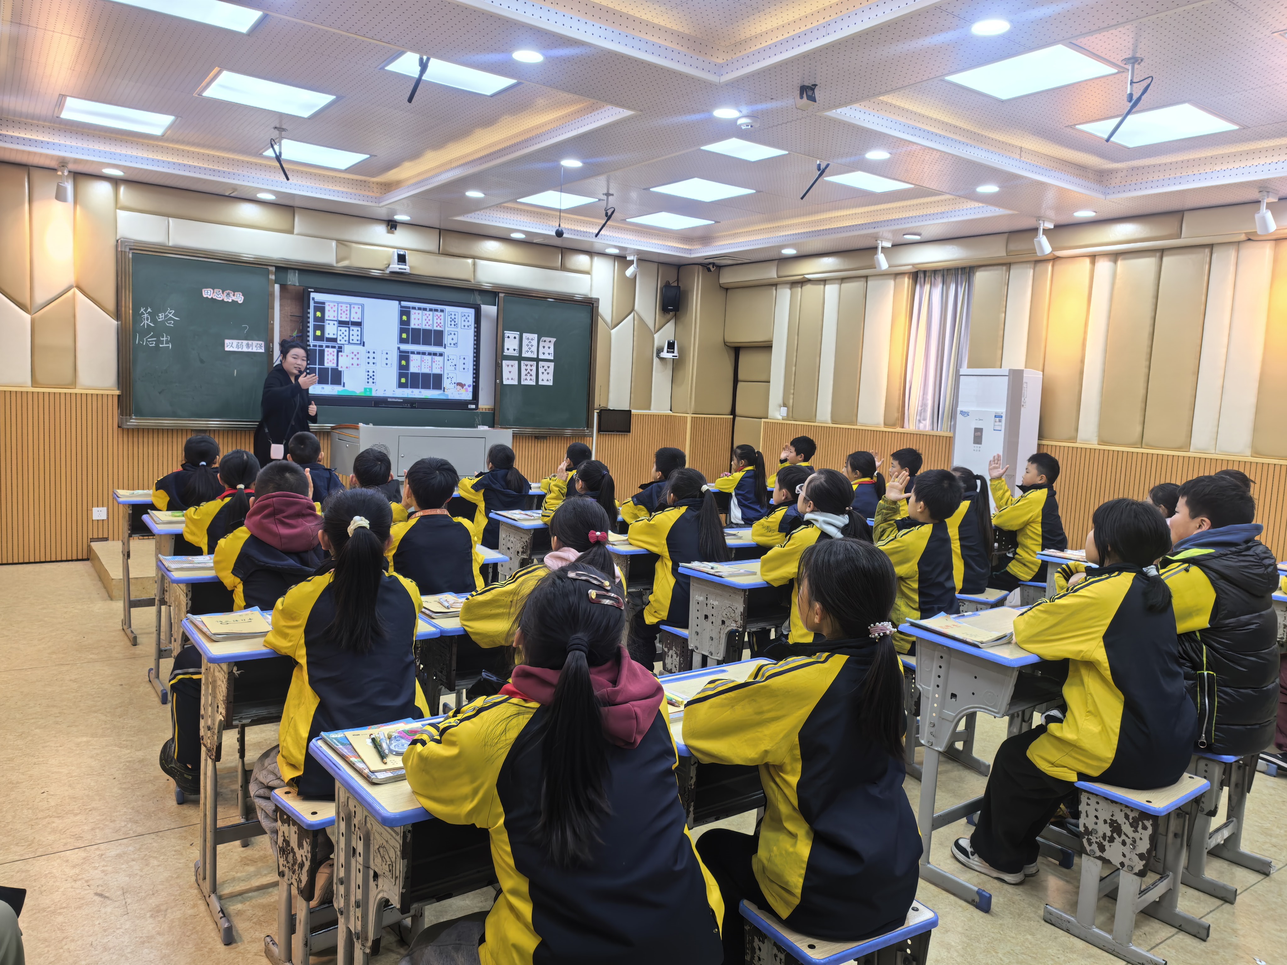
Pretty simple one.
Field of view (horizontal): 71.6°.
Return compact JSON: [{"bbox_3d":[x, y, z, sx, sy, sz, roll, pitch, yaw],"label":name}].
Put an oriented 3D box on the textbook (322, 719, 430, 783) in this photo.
[{"bbox_3d":[-0.458,0.478,1.632,0.178,0.014,0.240,-1,7,-35],"label":"textbook"}]

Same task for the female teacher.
[{"bbox_3d":[-2.607,-0.266,6.481,0.400,1.545,0.460,7,7,34],"label":"female teacher"}]

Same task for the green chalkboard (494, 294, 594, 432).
[{"bbox_3d":[-0.905,-1.078,8.299,1.000,1.230,0.050,-1,7,-35],"label":"green chalkboard"}]

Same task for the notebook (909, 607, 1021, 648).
[{"bbox_3d":[0.957,0.443,2.690,0.220,0.025,0.260,-1,7,-35],"label":"notebook"}]

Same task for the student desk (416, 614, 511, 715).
[{"bbox_3d":[-0.442,0.754,2.899,0.600,0.720,0.450,-1,7,-35],"label":"student desk"}]

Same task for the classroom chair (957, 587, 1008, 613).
[{"bbox_3d":[1.855,0.835,4.967,0.280,0.440,0.340,8,7,39],"label":"classroom chair"}]

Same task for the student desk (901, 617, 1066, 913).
[{"bbox_3d":[1.110,0.830,2.803,0.600,0.759,0.415,-1,7,-35],"label":"student desk"}]

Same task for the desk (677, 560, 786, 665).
[{"bbox_3d":[0.473,0.733,3.720,0.600,0.755,0.400,-2,8,-41],"label":"desk"}]

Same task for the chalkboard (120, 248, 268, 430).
[{"bbox_3d":[-3.318,-1.048,6.712,1.025,1.268,0.060,-1,7,-35],"label":"chalkboard"}]

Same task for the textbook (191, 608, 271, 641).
[{"bbox_3d":[-1.086,0.366,2.371,0.178,0.020,0.245,-1,7,-35],"label":"textbook"}]

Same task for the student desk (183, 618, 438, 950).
[{"bbox_3d":[-0.917,0.755,2.489,0.600,0.759,0.415,-1,7,-35],"label":"student desk"}]

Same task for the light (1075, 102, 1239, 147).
[{"bbox_3d":[2.751,-1.910,4.778,0.580,0.050,0.580,-1,7,-35],"label":"light"}]

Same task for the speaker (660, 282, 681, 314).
[{"bbox_3d":[0.263,-1.819,8.820,0.190,0.300,0.190,2,6,-7],"label":"speaker"}]

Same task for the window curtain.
[{"bbox_3d":[2.419,-1.059,7.245,0.100,1.320,0.540,-1,7,-35],"label":"window curtain"}]

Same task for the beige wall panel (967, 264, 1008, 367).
[{"bbox_3d":[2.635,-1.010,6.887,0.060,1.310,0.300,-1,7,-35],"label":"beige wall panel"}]

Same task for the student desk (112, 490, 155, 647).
[{"bbox_3d":[-2.509,0.433,4.831,0.600,0.759,0.415,-1,7,-35],"label":"student desk"}]

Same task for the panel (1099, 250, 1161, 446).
[{"bbox_3d":[3.242,-0.878,5.934,0.050,1.281,0.293,-1,7,-35],"label":"panel"}]

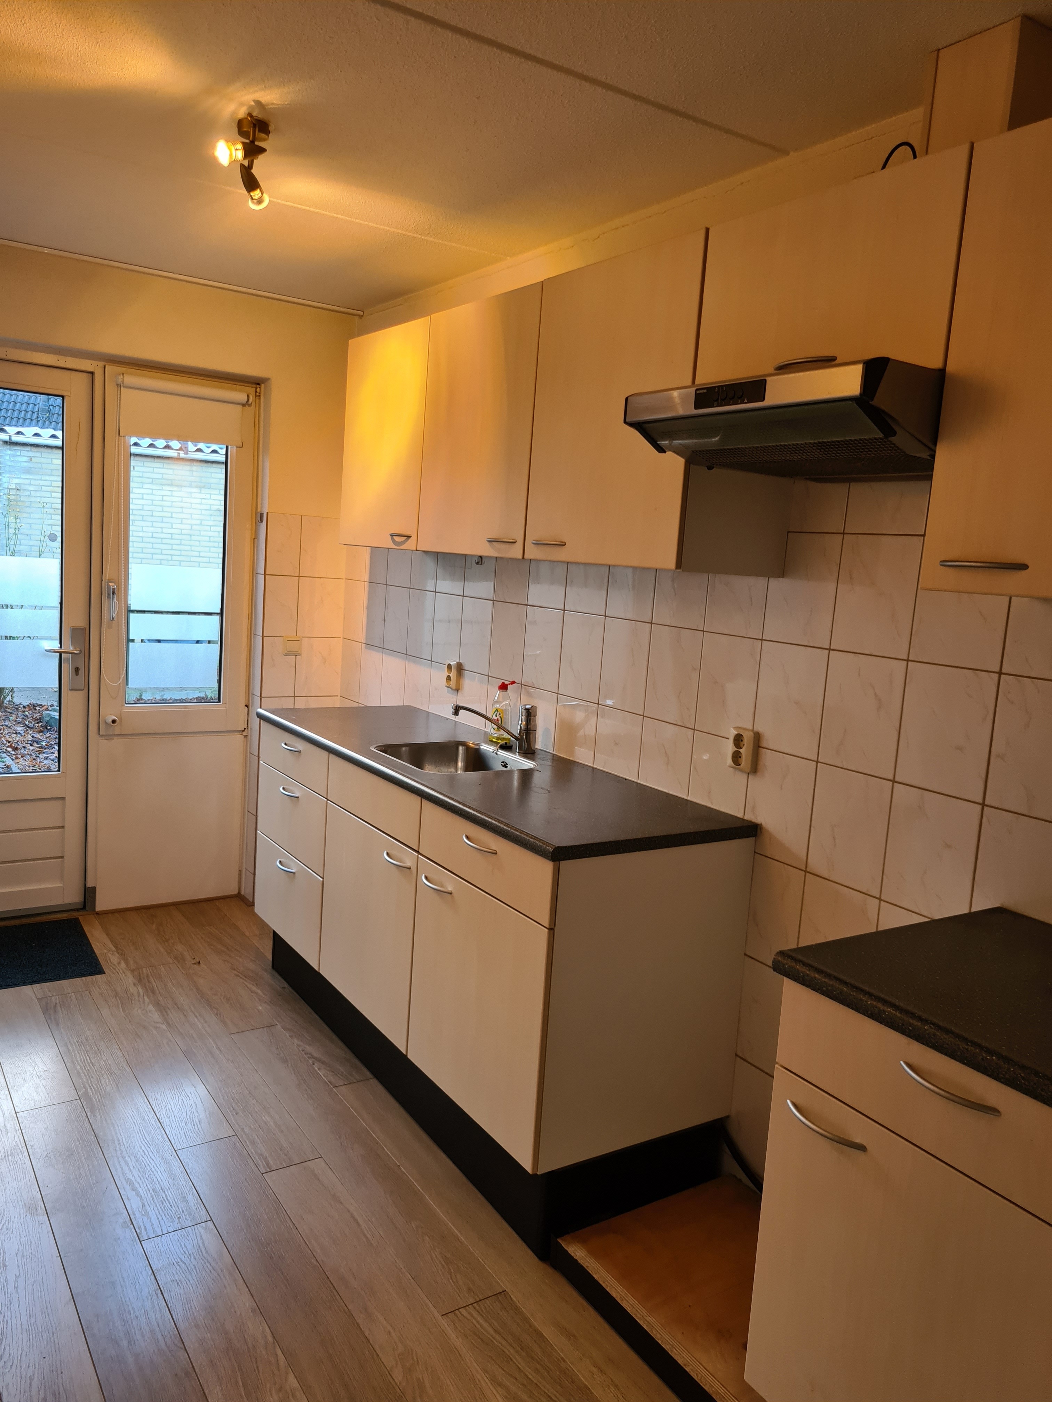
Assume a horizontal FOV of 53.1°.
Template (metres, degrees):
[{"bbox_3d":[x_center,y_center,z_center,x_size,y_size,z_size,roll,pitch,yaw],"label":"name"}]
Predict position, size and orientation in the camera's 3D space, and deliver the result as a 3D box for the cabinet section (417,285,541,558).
[{"bbox_3d":[-0.007,-0.757,3.012,0.328,0.688,0.599,-1,9,-33],"label":"cabinet section"}]

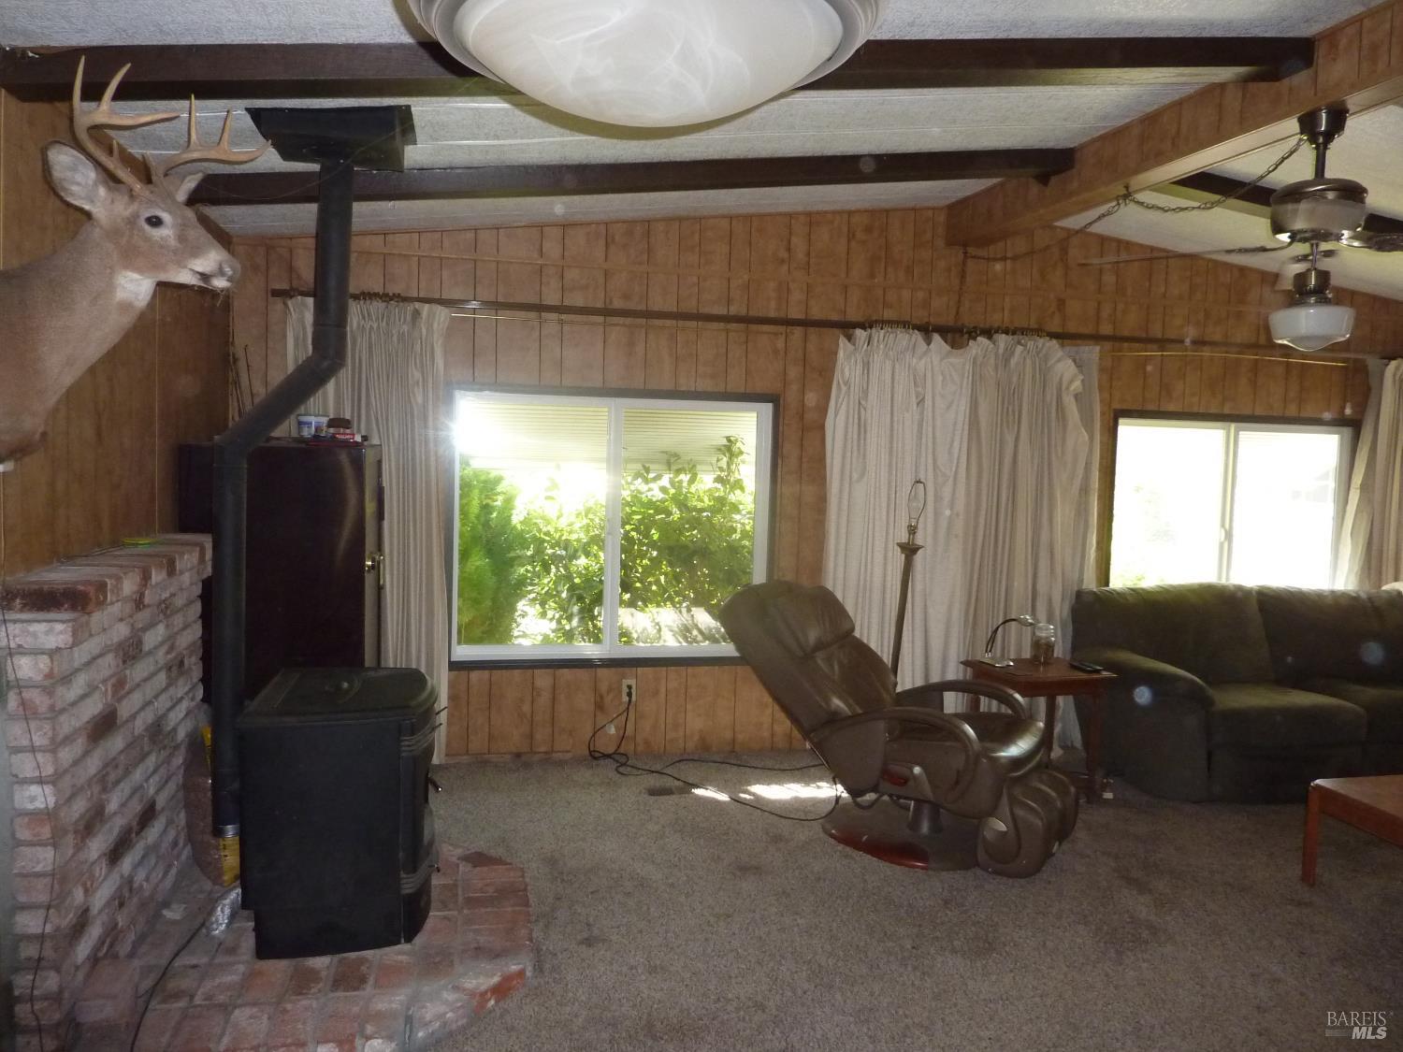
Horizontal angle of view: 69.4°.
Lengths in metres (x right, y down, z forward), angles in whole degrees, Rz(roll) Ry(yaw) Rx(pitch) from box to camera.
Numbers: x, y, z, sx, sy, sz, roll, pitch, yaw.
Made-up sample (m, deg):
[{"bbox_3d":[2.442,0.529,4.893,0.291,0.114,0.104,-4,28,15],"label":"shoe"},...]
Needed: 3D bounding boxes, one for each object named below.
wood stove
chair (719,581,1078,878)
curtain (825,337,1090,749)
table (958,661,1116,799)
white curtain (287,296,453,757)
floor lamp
[{"bbox_3d":[-1.073,0.836,3.106,0.530,0.680,0.640,1,3,-15],"label":"wood stove"},{"bbox_3d":[0.797,0.750,4.017,1.310,0.985,0.700,4,4,27],"label":"chair"},{"bbox_3d":[1.331,0.114,5.220,1.440,2.110,0.200,1,3,-14],"label":"curtain"},{"bbox_3d":[1.533,0.942,4.622,0.535,0.570,0.470,1,3,-14],"label":"table"},{"bbox_3d":[-1.509,0.049,4.588,0.690,2.090,0.140,1,3,-14],"label":"white curtain"},{"bbox_3d":[0.959,0.487,4.816,0.260,1.423,0.260,5,3,-14],"label":"floor lamp"}]

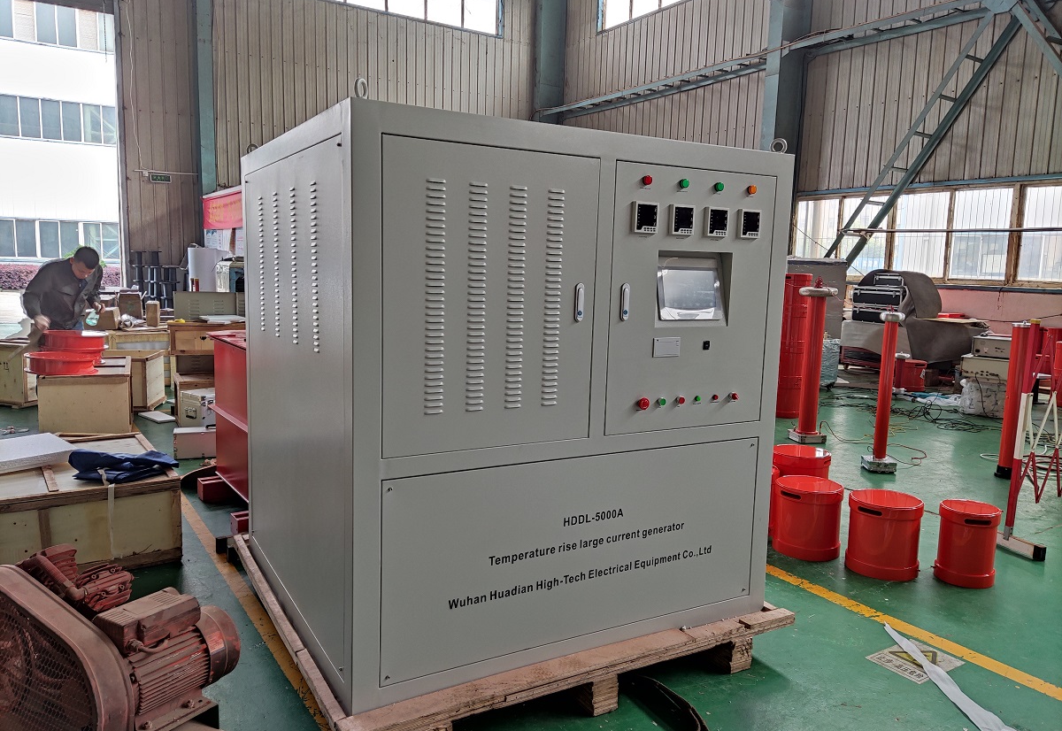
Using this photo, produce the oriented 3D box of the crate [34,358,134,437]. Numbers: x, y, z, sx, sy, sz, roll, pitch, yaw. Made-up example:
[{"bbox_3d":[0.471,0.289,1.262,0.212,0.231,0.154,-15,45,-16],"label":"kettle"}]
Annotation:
[{"bbox_3d":[-3.480,0.276,6.074,0.575,0.545,1.020,-2,9,-27],"label":"crate"}]

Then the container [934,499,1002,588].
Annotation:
[{"bbox_3d":[2.114,0.859,3.717,0.260,0.352,0.260,-2,9,-27],"label":"container"}]

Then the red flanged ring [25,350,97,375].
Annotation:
[{"bbox_3d":[-3.528,-0.018,5.772,0.474,0.115,0.474,-2,9,-27],"label":"red flanged ring"}]

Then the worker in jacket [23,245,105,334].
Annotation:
[{"bbox_3d":[-3.999,-0.270,6.589,0.520,1.470,0.580,6,9,30],"label":"worker in jacket"}]

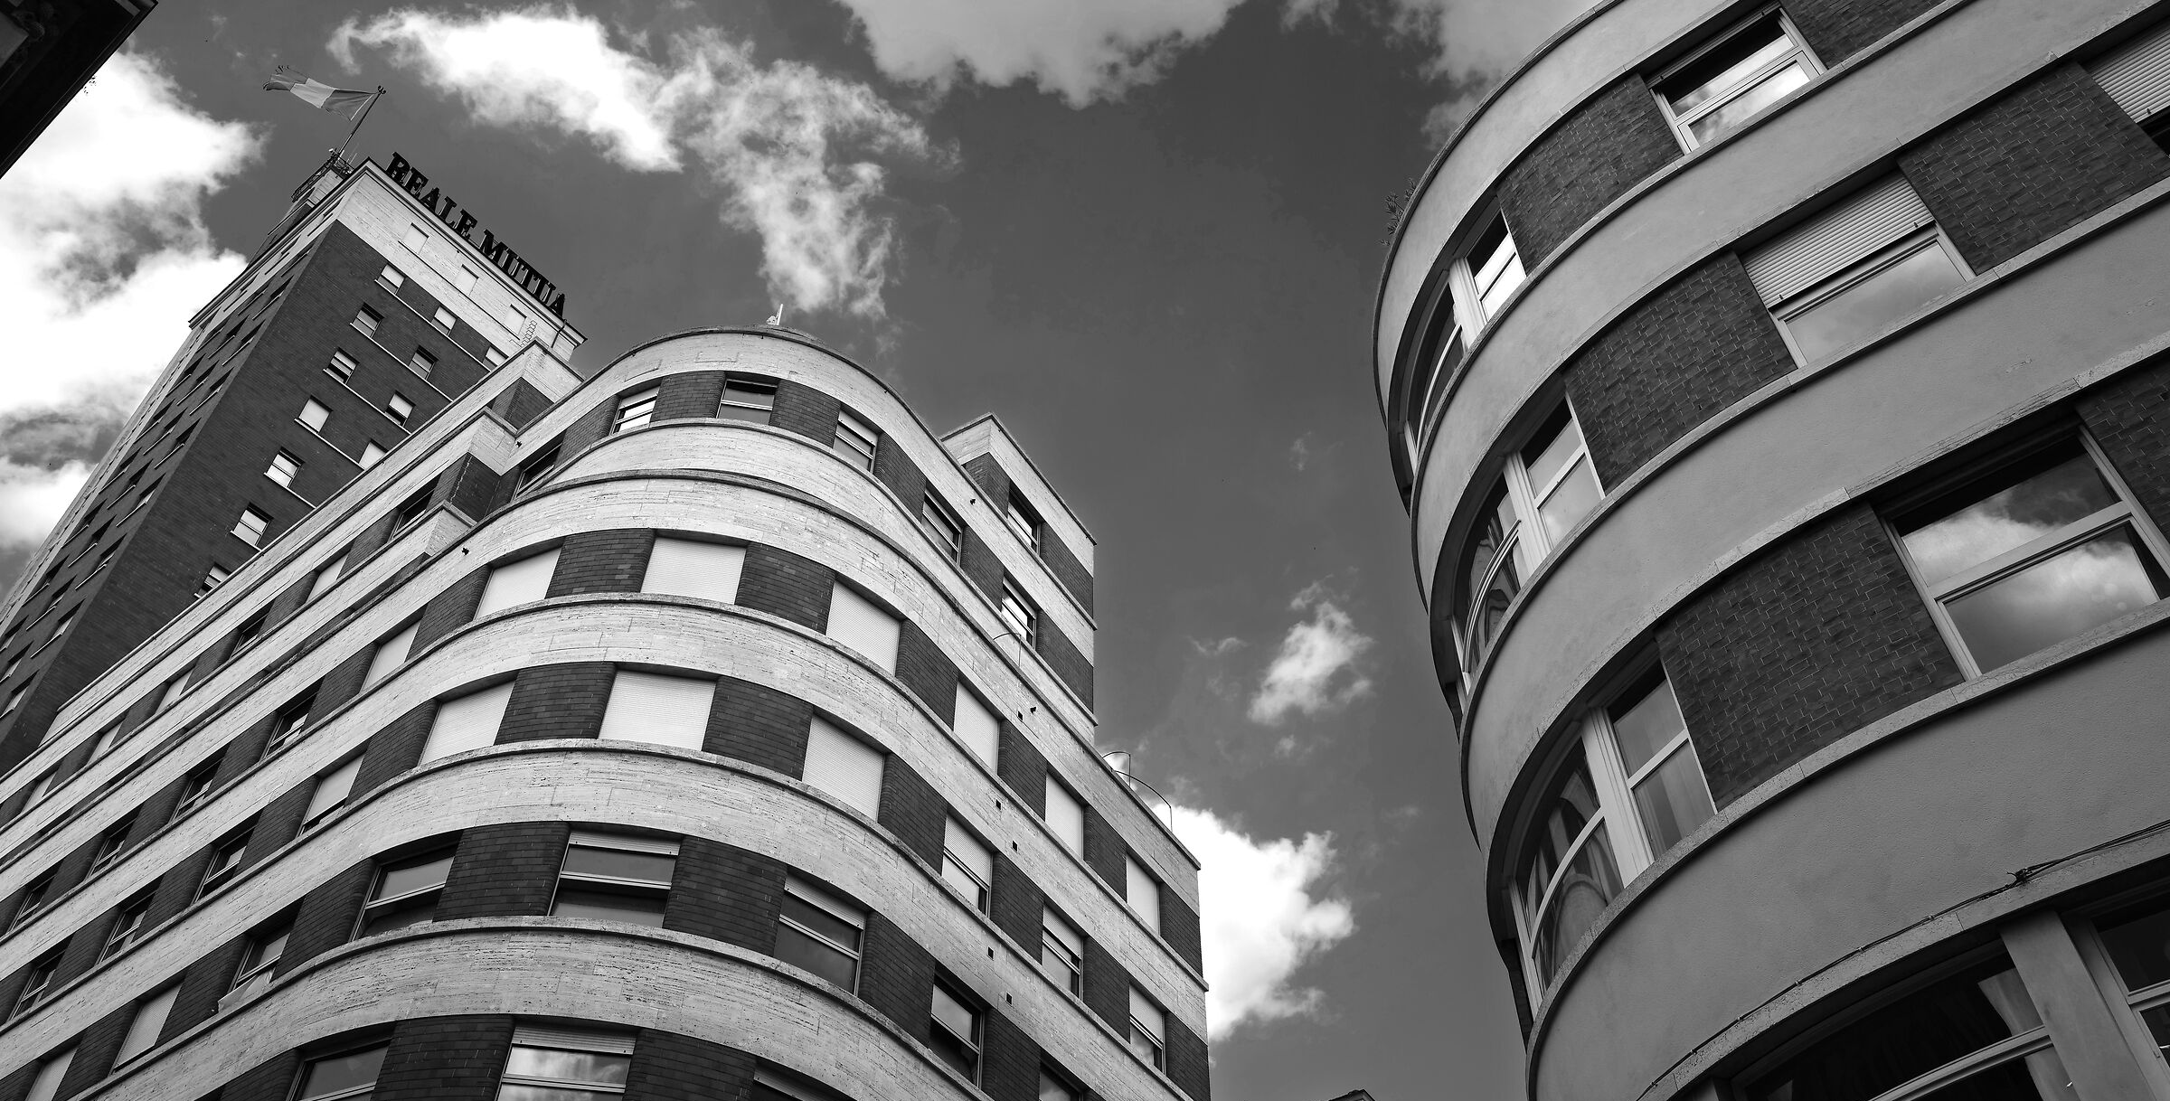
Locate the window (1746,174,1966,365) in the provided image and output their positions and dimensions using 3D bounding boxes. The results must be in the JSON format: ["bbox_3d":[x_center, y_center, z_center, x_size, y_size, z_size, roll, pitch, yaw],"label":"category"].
[{"bbox_3d":[6.430,-2.315,14.104,1.462,1.760,0.150,-30,-54,24],"label":"window"}]

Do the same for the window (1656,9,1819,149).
[{"bbox_3d":[6.413,-4.540,16.558,1.462,1.518,0.150,-30,-54,24],"label":"window"}]

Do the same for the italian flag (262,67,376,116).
[{"bbox_3d":[-42.962,-25.671,94.722,4.699,3.136,0.600,17,-50,-15],"label":"italian flag"}]

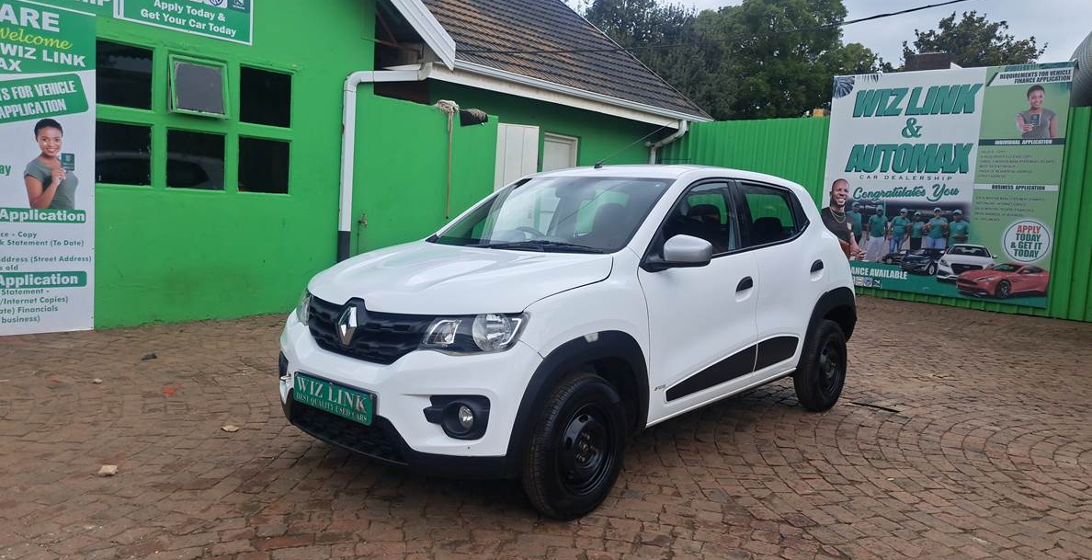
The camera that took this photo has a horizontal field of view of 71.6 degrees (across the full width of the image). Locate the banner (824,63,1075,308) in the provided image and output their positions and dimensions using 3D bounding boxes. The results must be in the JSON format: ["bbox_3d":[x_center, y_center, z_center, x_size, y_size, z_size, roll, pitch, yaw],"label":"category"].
[{"bbox_3d":[5.396,-1.349,10.603,3.034,3.110,0.050,8,7,42],"label":"banner"}]

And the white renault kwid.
[{"bbox_3d":[0.403,0.080,4.290,1.630,1.470,3.680,7,7,41],"label":"white renault kwid"}]

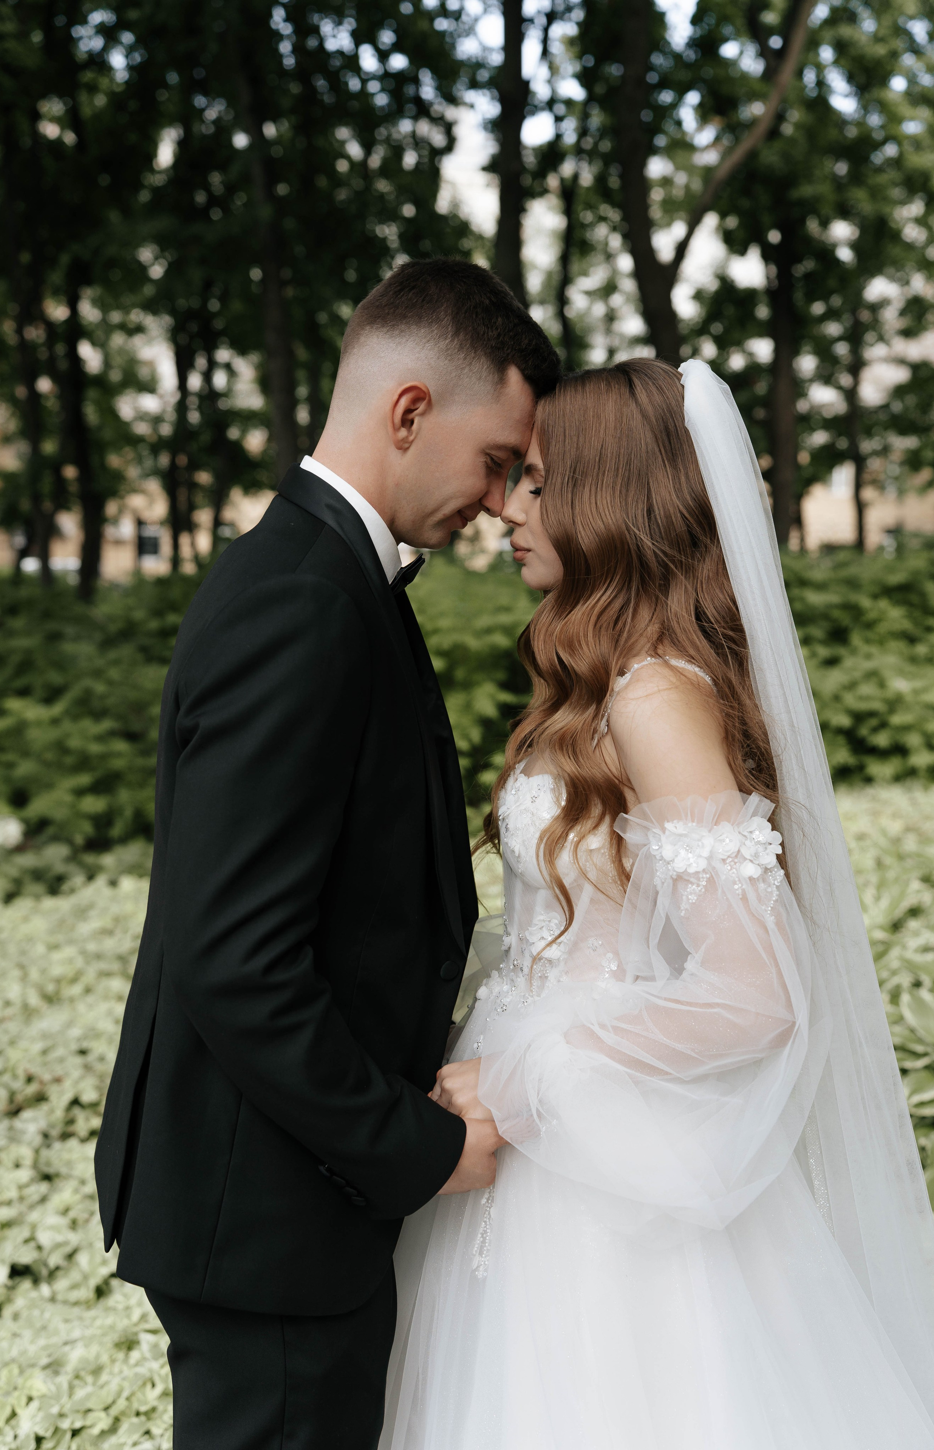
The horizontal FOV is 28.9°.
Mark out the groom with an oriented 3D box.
[{"bbox_3d":[-0.135,0.440,1.800,0.460,1.770,0.520,0,6,-2],"label":"groom"}]

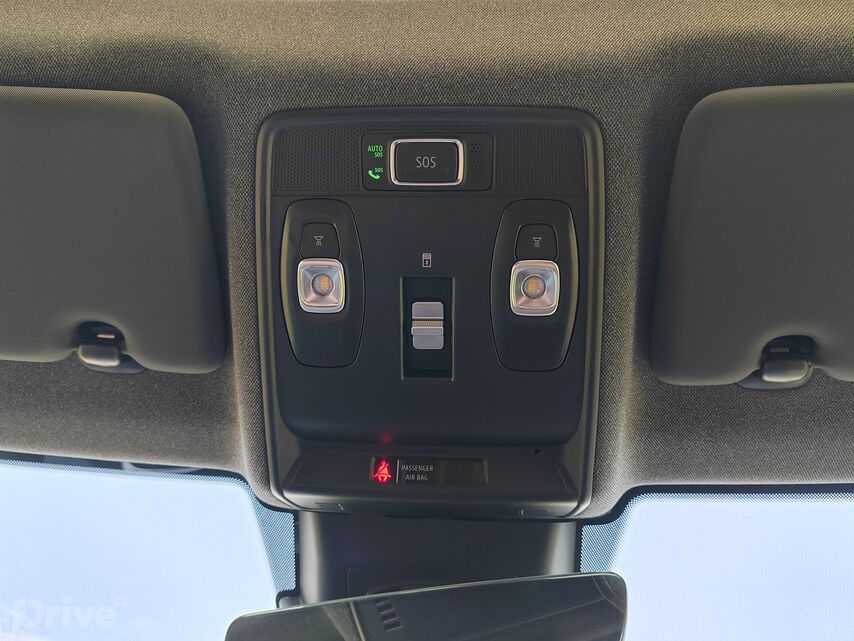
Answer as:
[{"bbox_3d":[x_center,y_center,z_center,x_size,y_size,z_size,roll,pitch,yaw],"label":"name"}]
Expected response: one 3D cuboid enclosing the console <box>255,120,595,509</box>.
[{"bbox_3d":[0.002,-0.004,0.370,0.190,0.045,0.225,0,-87,0],"label":"console"}]

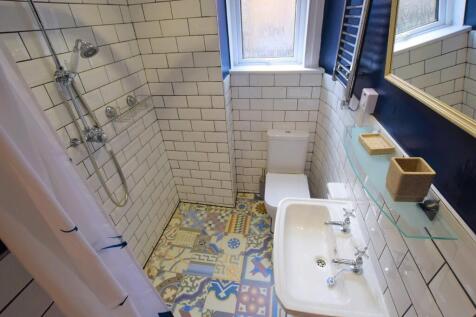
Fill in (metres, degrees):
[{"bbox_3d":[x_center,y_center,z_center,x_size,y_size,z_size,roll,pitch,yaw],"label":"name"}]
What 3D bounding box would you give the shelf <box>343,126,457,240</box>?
[{"bbox_3d":[0.449,0.033,0.640,0.136,0.010,0.510,3,34,10],"label":"shelf"}]

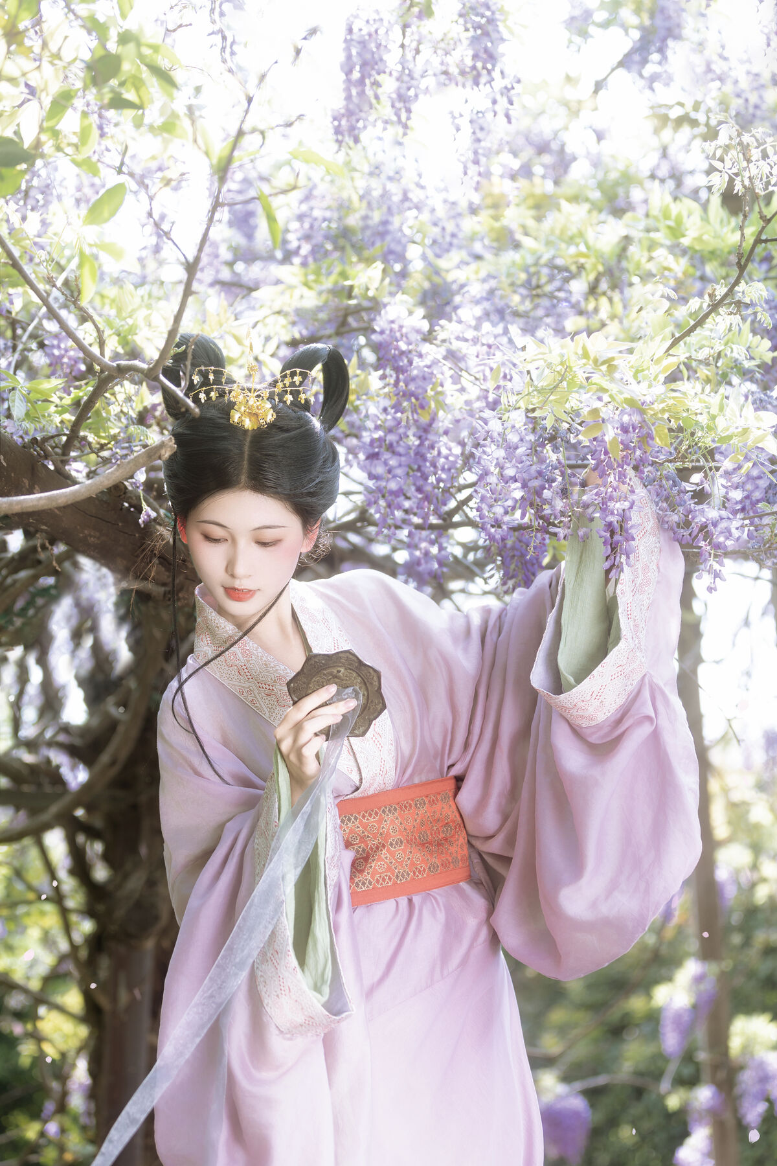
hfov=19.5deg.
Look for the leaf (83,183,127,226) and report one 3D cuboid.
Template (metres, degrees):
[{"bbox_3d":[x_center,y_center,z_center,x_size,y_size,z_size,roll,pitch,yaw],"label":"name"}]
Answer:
[{"bbox_3d":[-0.314,-0.418,2.500,0.063,0.027,0.016,-45,-4,-4],"label":"leaf"}]

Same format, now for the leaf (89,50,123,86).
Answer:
[{"bbox_3d":[-0.342,-0.622,2.750,0.031,0.049,0.014,42,0,-8],"label":"leaf"}]

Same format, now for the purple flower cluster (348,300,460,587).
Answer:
[{"bbox_3d":[0.020,-0.172,2.800,0.138,0.354,0.150,0,-6,0],"label":"purple flower cluster"}]

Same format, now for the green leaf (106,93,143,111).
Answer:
[{"bbox_3d":[-0.288,-0.524,2.470,0.042,0.020,0.024,0,-6,0],"label":"green leaf"}]

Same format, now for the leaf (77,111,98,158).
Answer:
[{"bbox_3d":[-0.331,-0.494,2.500,0.023,0.049,0.020,0,-6,0],"label":"leaf"}]

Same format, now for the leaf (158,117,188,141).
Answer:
[{"bbox_3d":[-0.238,-0.501,2.500,0.033,0.026,0.022,0,-6,0],"label":"leaf"}]

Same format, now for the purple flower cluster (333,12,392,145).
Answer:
[{"bbox_3d":[-0.044,-0.833,3.750,0.100,0.225,0.100,0,-13,0],"label":"purple flower cluster"}]

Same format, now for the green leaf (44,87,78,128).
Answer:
[{"bbox_3d":[-0.395,-0.576,2.750,0.025,0.061,0.014,42,0,-8],"label":"green leaf"}]

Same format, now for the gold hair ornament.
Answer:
[{"bbox_3d":[-0.161,-0.218,2.630,0.150,0.083,0.050,3,9,5],"label":"gold hair ornament"}]

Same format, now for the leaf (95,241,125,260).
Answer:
[{"bbox_3d":[-0.309,-0.370,2.520,0.032,0.022,0.020,0,-6,0],"label":"leaf"}]

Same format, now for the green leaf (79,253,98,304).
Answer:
[{"bbox_3d":[-0.334,-0.339,2.520,0.021,0.060,0.018,0,-6,0],"label":"green leaf"}]

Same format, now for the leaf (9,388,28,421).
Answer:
[{"bbox_3d":[-0.465,-0.224,2.850,0.021,0.041,0.012,4,0,-5],"label":"leaf"}]

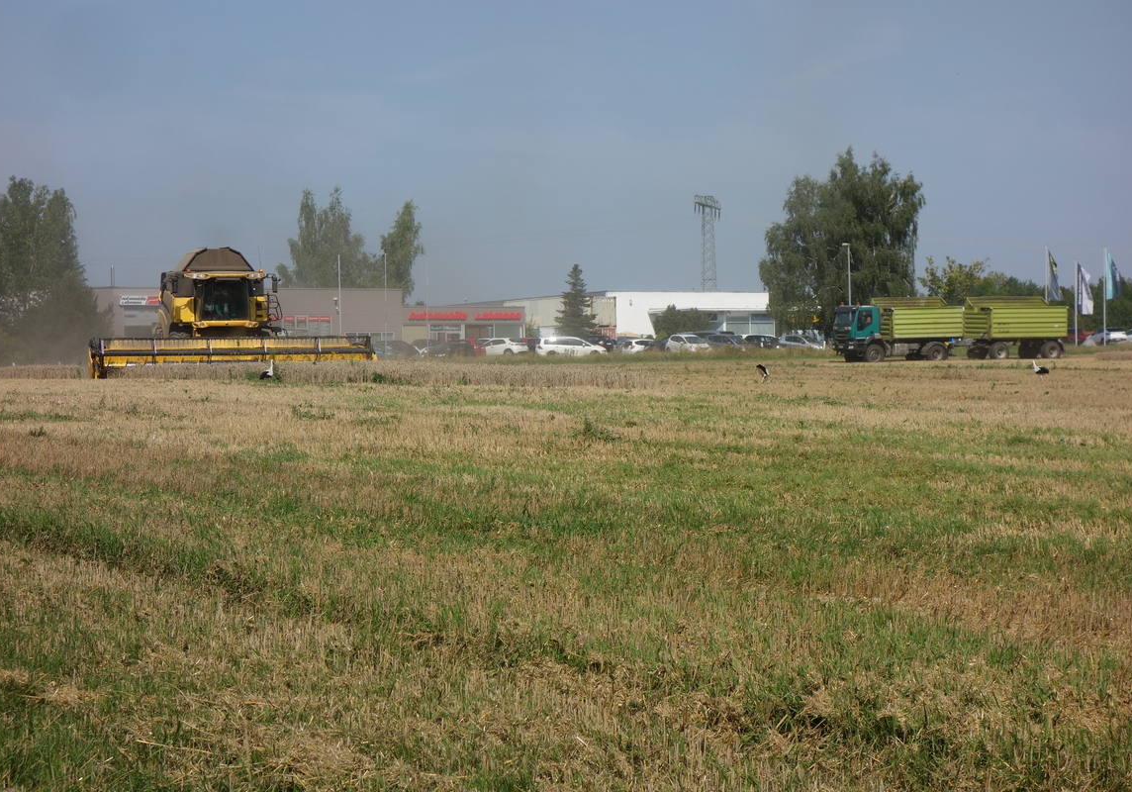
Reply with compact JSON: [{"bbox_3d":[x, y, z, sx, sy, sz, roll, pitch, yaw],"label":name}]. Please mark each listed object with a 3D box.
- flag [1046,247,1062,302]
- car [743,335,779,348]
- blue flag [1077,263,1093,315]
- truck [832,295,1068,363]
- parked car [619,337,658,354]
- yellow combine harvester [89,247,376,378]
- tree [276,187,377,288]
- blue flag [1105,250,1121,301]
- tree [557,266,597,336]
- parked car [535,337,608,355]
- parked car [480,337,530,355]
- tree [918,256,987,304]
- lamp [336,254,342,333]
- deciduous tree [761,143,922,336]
[{"bbox_3d":[38.275,-9.575,215.000,1.250,4.050,0.400,0,1,11],"label":"flag"},{"bbox_3d":[13.204,-3.376,187.000,1.780,1.520,4.100,-2,2,-40],"label":"car"},{"bbox_3d":[40.572,-8.316,214.000,1.280,4.000,0.300,0,1,6],"label":"blue flag"},{"bbox_3d":[22.529,-3.925,160.000,14.600,3.700,2.550,-1,1,-26],"label":"truck"},{"bbox_3d":[6.164,-3.421,203.000,4.150,1.480,1.750,-1,2,-37],"label":"parked car"},{"bbox_3d":[-12.200,-2.950,95.400,9.600,4.700,10.300,-1,1,-13],"label":"yellow combine harvester"},{"bbox_3d":[-24.982,-13.188,285.000,10.500,17.200,9.800,0,1,0],"label":"tree"},{"bbox_3d":[42.938,-9.470,215.000,1.250,3.950,0.400,0,1,11],"label":"blue flag"},{"bbox_3d":[0.859,-6.823,216.000,3.150,7.200,3.150,0,1,0],"label":"tree"},{"bbox_3d":[0.367,-3.061,179.000,4.760,1.550,1.800,-1,1,-13],"label":"parked car"},{"bbox_3d":[-4.770,-3.548,203.000,4.250,1.460,1.770,1,2,39],"label":"parked car"},{"bbox_3d":[31.802,-7.546,225.000,5.700,7.700,5.500,-1,1,0],"label":"tree"},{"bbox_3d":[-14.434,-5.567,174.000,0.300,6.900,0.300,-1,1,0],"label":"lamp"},{"bbox_3d":[23.146,-11.894,232.000,13.900,17.000,13.000,-1,1,0],"label":"deciduous tree"}]

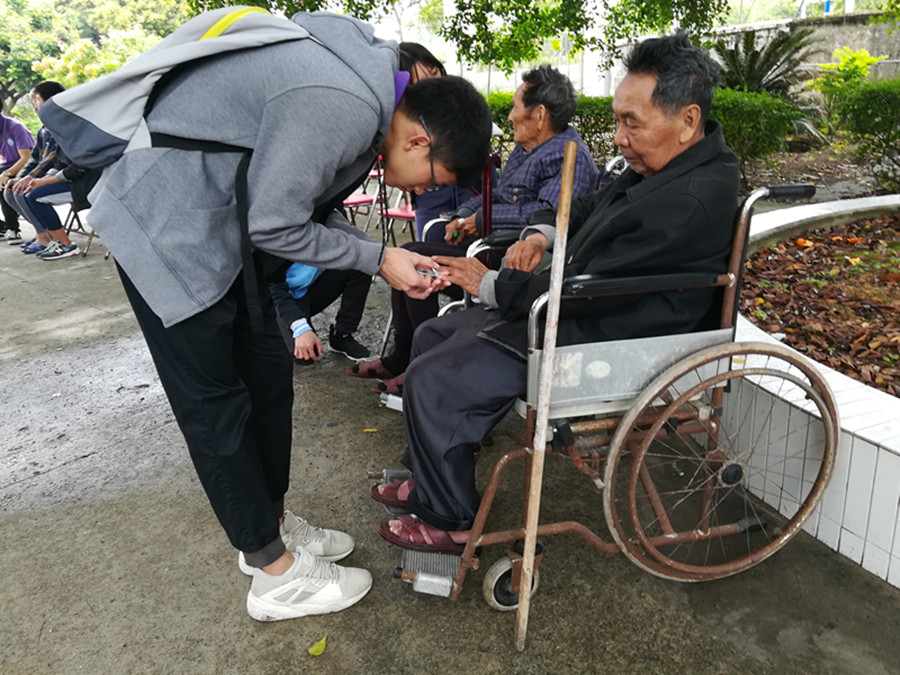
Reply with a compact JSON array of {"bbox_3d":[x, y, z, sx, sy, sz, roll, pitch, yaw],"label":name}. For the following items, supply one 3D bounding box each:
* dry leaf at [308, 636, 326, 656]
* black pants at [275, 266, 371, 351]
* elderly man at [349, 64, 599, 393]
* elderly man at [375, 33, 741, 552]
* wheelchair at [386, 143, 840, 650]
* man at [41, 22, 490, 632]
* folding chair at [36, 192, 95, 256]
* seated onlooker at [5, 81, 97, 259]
[{"bbox_3d":[-0.293,0.684,1.502,0.034,0.014,0.062,8,22,30],"label":"dry leaf"},{"bbox_3d":[-0.600,-0.190,3.100,0.580,0.520,0.400,7,22,28],"label":"black pants"},{"bbox_3d":[0.083,-0.387,2.555,1.000,1.180,0.540,-7,19,-10],"label":"elderly man"},{"bbox_3d":[0.230,-0.093,1.640,0.930,1.170,0.550,-7,19,-10],"label":"elderly man"},{"bbox_3d":[0.332,0.090,1.707,1.090,0.930,0.640,-7,19,-10],"label":"wheelchair"},{"bbox_3d":[-0.308,-0.015,1.524,0.880,1.320,0.520,-7,19,-10],"label":"man"},{"bbox_3d":[-2.570,-1.000,4.700,0.480,0.800,0.450,-18,24,-36],"label":"folding chair"},{"bbox_3d":[-2.720,-1.190,4.630,0.850,1.300,0.520,-18,24,-36],"label":"seated onlooker"}]

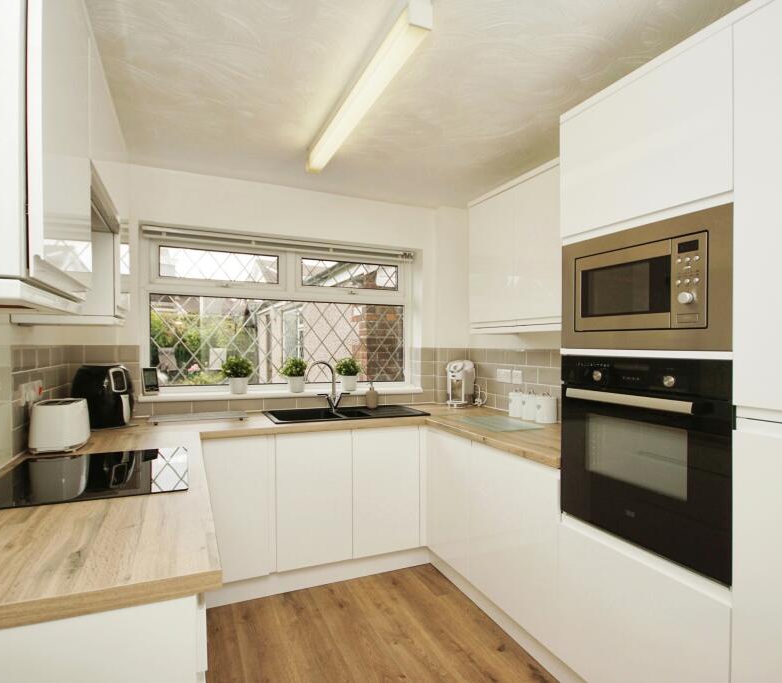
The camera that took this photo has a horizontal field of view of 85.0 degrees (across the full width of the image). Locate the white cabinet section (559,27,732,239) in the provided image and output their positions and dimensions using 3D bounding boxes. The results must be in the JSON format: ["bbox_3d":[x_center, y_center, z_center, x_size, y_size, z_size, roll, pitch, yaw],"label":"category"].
[{"bbox_3d":[1.045,-0.618,1.510,0.560,0.450,0.590,1,-1,-24],"label":"white cabinet section"}]

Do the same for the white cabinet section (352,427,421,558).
[{"bbox_3d":[-0.140,0.894,2.811,0.434,0.738,0.570,1,-1,-24],"label":"white cabinet section"}]

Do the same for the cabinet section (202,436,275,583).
[{"bbox_3d":[-0.885,0.854,2.430,0.380,0.720,0.560,1,-1,-23],"label":"cabinet section"}]

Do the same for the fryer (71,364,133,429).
[{"bbox_3d":[-1.494,0.278,2.210,0.290,0.310,0.250,0,-1,20],"label":"fryer"}]

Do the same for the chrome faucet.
[{"bbox_3d":[-0.424,0.295,2.770,0.270,0.330,0.100,1,-1,-28],"label":"chrome faucet"}]

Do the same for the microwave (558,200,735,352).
[{"bbox_3d":[0.955,-0.167,1.455,0.400,0.390,0.585,1,-1,-24],"label":"microwave"}]

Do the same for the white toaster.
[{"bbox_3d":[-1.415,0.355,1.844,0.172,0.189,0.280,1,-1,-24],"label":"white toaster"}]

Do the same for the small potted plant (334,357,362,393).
[{"bbox_3d":[-0.324,0.241,3.177,0.185,0.250,0.185,1,-1,-24],"label":"small potted plant"}]

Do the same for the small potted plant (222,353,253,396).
[{"bbox_3d":[-1.000,0.216,2.790,0.200,0.260,0.200,1,-1,-23],"label":"small potted plant"}]

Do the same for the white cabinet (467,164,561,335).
[{"bbox_3d":[0.846,-0.447,2.290,0.320,0.790,0.980,1,-1,-24],"label":"white cabinet"}]

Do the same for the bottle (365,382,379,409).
[{"bbox_3d":[-0.136,0.387,3.112,0.085,0.203,0.090,1,-1,24],"label":"bottle"}]

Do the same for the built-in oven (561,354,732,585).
[{"bbox_3d":[1.031,0.362,1.517,0.570,0.608,0.582,1,-1,-24],"label":"built-in oven"}]

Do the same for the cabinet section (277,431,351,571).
[{"bbox_3d":[-0.535,0.881,2.633,0.429,0.735,0.570,1,-1,-24],"label":"cabinet section"}]

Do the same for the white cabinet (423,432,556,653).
[{"bbox_3d":[0.703,0.898,2.286,0.570,0.737,1.072,1,-1,-24],"label":"white cabinet"}]

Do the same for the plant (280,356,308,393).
[{"bbox_3d":[-0.692,0.231,3.015,0.180,0.248,0.180,1,-1,-24],"label":"plant"}]

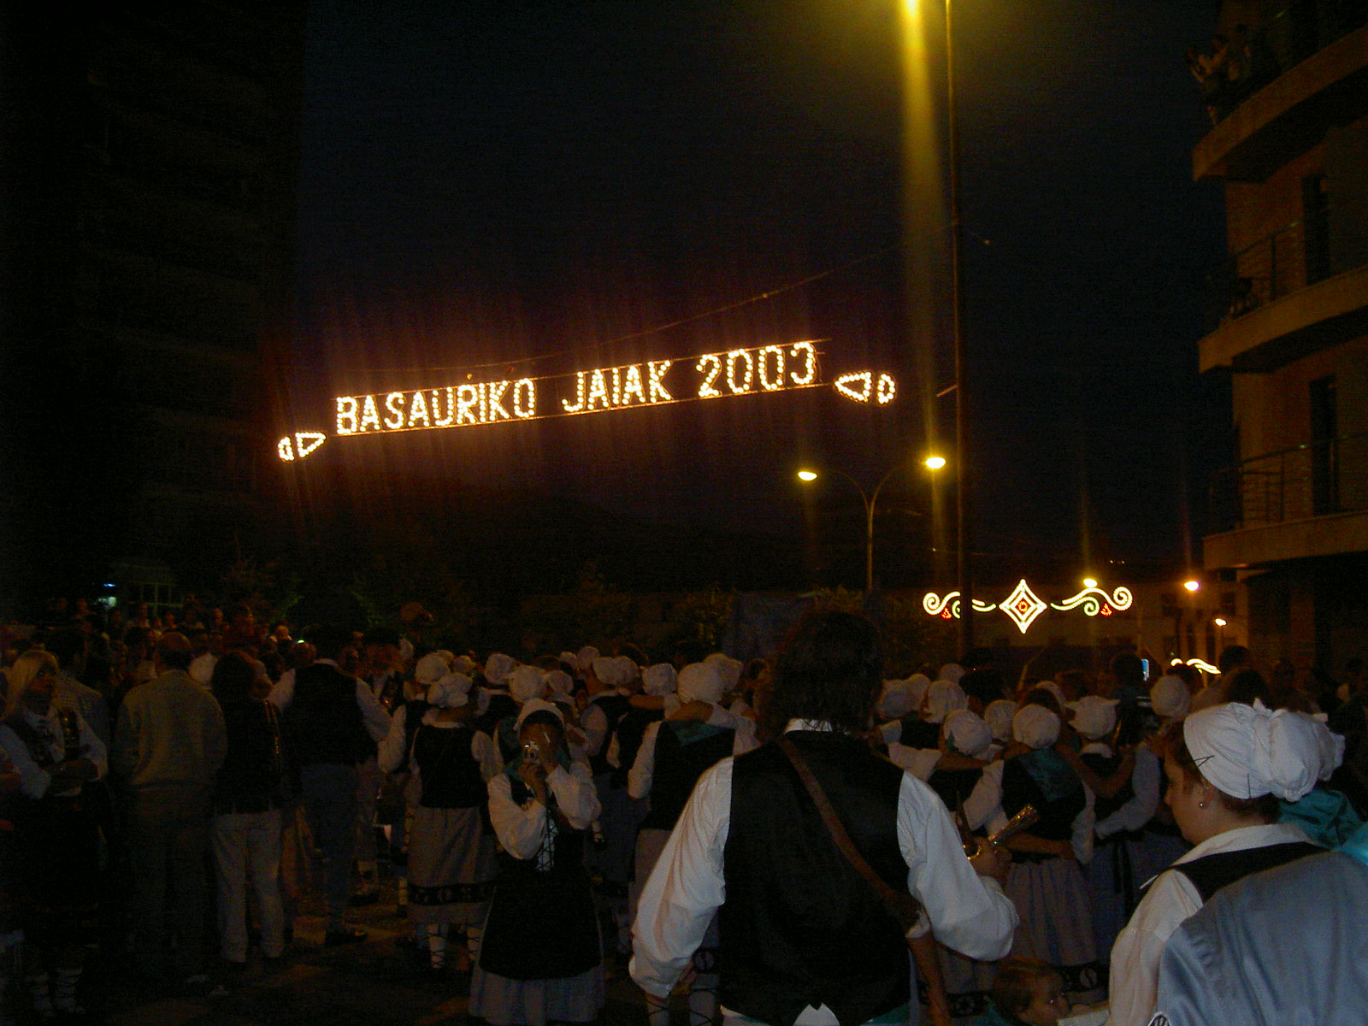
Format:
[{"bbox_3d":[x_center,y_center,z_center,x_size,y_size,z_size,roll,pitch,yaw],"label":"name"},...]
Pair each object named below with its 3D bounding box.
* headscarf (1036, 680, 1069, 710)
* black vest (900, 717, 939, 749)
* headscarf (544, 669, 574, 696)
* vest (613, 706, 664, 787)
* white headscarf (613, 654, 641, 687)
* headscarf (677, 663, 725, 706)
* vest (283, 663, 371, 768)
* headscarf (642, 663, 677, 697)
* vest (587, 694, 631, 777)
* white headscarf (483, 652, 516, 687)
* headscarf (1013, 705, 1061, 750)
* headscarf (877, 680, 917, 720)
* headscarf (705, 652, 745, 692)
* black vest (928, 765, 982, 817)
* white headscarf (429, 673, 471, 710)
[{"bbox_3d":[1.882,0.951,7.900,0.220,0.180,0.190,4,-6,-30],"label":"headscarf"},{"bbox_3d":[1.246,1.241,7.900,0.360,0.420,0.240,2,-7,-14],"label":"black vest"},{"bbox_3d":[-0.826,1.110,10.100,0.210,0.200,0.230,2,-6,-20],"label":"headscarf"},{"bbox_3d":[-0.214,1.212,8.000,0.360,0.460,0.250,0,-5,-5],"label":"vest"},{"bbox_3d":[-0.343,0.920,9.000,0.190,0.185,0.230,2,-6,-10],"label":"white headscarf"},{"bbox_3d":[0.076,0.790,7.100,0.230,0.200,0.250,0,-7,0],"label":"headscarf"},{"bbox_3d":[-2.041,1.156,8.800,0.460,0.570,0.270,0,-7,0],"label":"vest"},{"bbox_3d":[-0.133,0.922,8.500,0.190,0.185,0.220,0,-6,10],"label":"headscarf"},{"bbox_3d":[-0.380,1.223,8.500,0.360,0.470,0.250,1,-5,-15],"label":"vest"},{"bbox_3d":[-1.094,0.935,9.200,0.215,0.205,0.250,0,-7,0],"label":"white headscarf"},{"bbox_3d":[1.444,0.878,6.300,0.195,0.180,0.230,1,-6,0],"label":"headscarf"},{"bbox_3d":[1.129,0.998,8.200,0.230,0.210,0.250,2,-7,-17],"label":"headscarf"},{"bbox_3d":[0.208,0.847,8.200,0.220,0.210,0.240,0,-5,0],"label":"headscarf"},{"bbox_3d":[1.213,1.275,6.900,0.350,0.440,0.240,0,-7,3],"label":"black vest"},{"bbox_3d":[-1.248,0.947,8.200,0.230,0.200,0.250,0,-7,3],"label":"white headscarf"}]

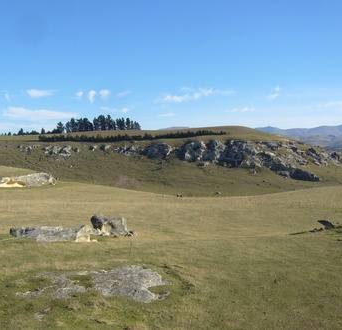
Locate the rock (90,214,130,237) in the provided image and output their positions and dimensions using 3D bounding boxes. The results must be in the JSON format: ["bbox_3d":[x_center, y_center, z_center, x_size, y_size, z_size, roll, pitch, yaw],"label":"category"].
[{"bbox_3d":[-5.600,5.480,40.600,3.500,1.850,2.400,0,3,0],"label":"rock"}]

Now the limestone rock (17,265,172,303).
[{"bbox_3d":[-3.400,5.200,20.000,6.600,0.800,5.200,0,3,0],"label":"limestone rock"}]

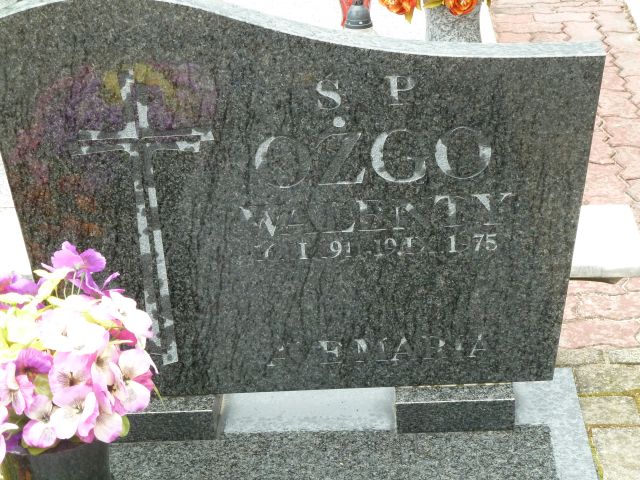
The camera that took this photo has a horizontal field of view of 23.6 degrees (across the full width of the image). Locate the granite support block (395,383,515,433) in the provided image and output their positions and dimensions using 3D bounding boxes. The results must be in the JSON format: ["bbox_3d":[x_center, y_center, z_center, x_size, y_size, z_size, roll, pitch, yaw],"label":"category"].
[{"bbox_3d":[0.234,0.262,2.686,0.201,0.061,0.175,-2,26,3],"label":"granite support block"}]

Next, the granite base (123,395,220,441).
[{"bbox_3d":[-0.279,0.284,2.711,0.201,0.061,0.175,-2,26,3],"label":"granite base"}]

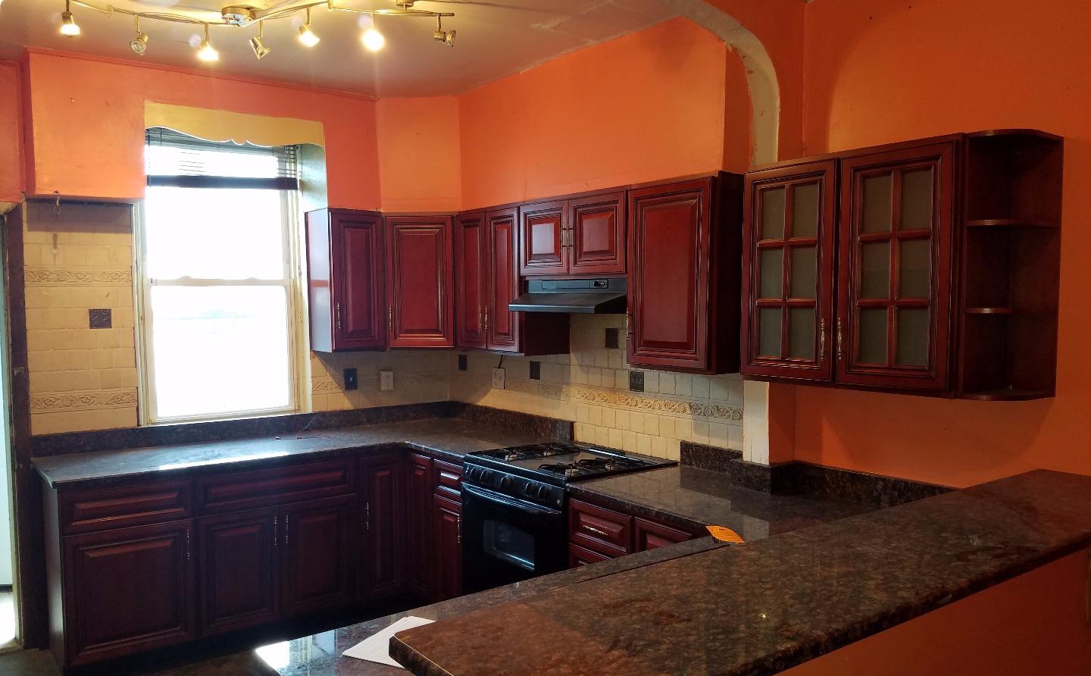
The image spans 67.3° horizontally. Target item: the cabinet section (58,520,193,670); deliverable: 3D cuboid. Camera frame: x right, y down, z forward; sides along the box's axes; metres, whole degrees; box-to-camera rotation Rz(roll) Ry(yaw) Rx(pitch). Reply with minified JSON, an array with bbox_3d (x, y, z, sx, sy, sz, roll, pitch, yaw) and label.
[{"bbox_3d":[-1.967,1.089,3.797,0.513,0.549,0.560,-2,3,-37],"label":"cabinet section"}]

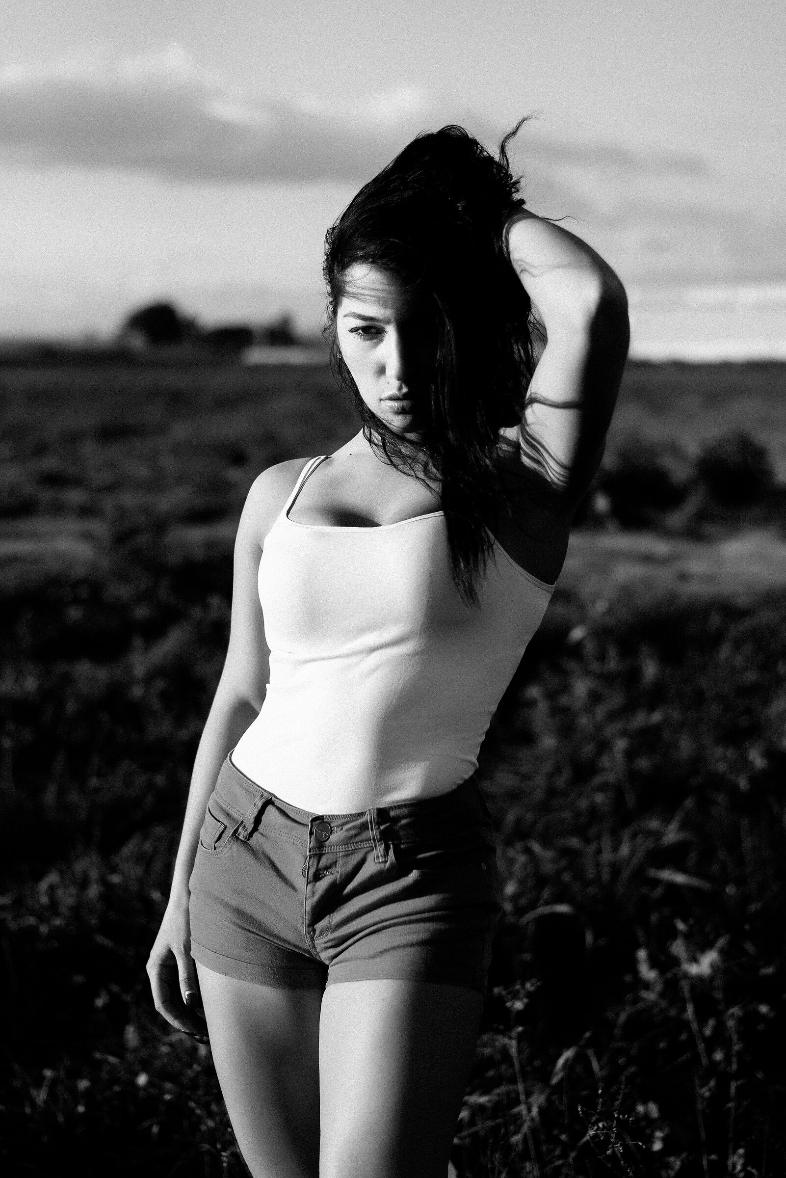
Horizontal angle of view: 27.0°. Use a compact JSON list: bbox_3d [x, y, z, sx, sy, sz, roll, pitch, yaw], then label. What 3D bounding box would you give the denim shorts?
[{"bbox_3d":[-0.057,0.333,1.966,0.375,0.265,0.250,3,9,19],"label":"denim shorts"}]

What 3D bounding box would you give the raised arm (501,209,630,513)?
[{"bbox_3d":[0.184,-0.254,1.822,0.180,0.350,0.260,9,9,9],"label":"raised arm"}]

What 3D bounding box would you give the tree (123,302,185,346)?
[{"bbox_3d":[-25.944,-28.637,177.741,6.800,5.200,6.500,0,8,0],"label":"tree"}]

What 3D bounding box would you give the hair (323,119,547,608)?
[{"bbox_3d":[0.047,-0.255,1.853,0.260,0.540,0.280,1,8,8],"label":"hair"}]

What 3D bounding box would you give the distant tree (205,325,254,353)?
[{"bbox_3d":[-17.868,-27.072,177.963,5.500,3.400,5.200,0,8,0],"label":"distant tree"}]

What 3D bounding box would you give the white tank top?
[{"bbox_3d":[0.004,0.046,1.925,0.350,0.420,0.240,11,11,17],"label":"white tank top"}]

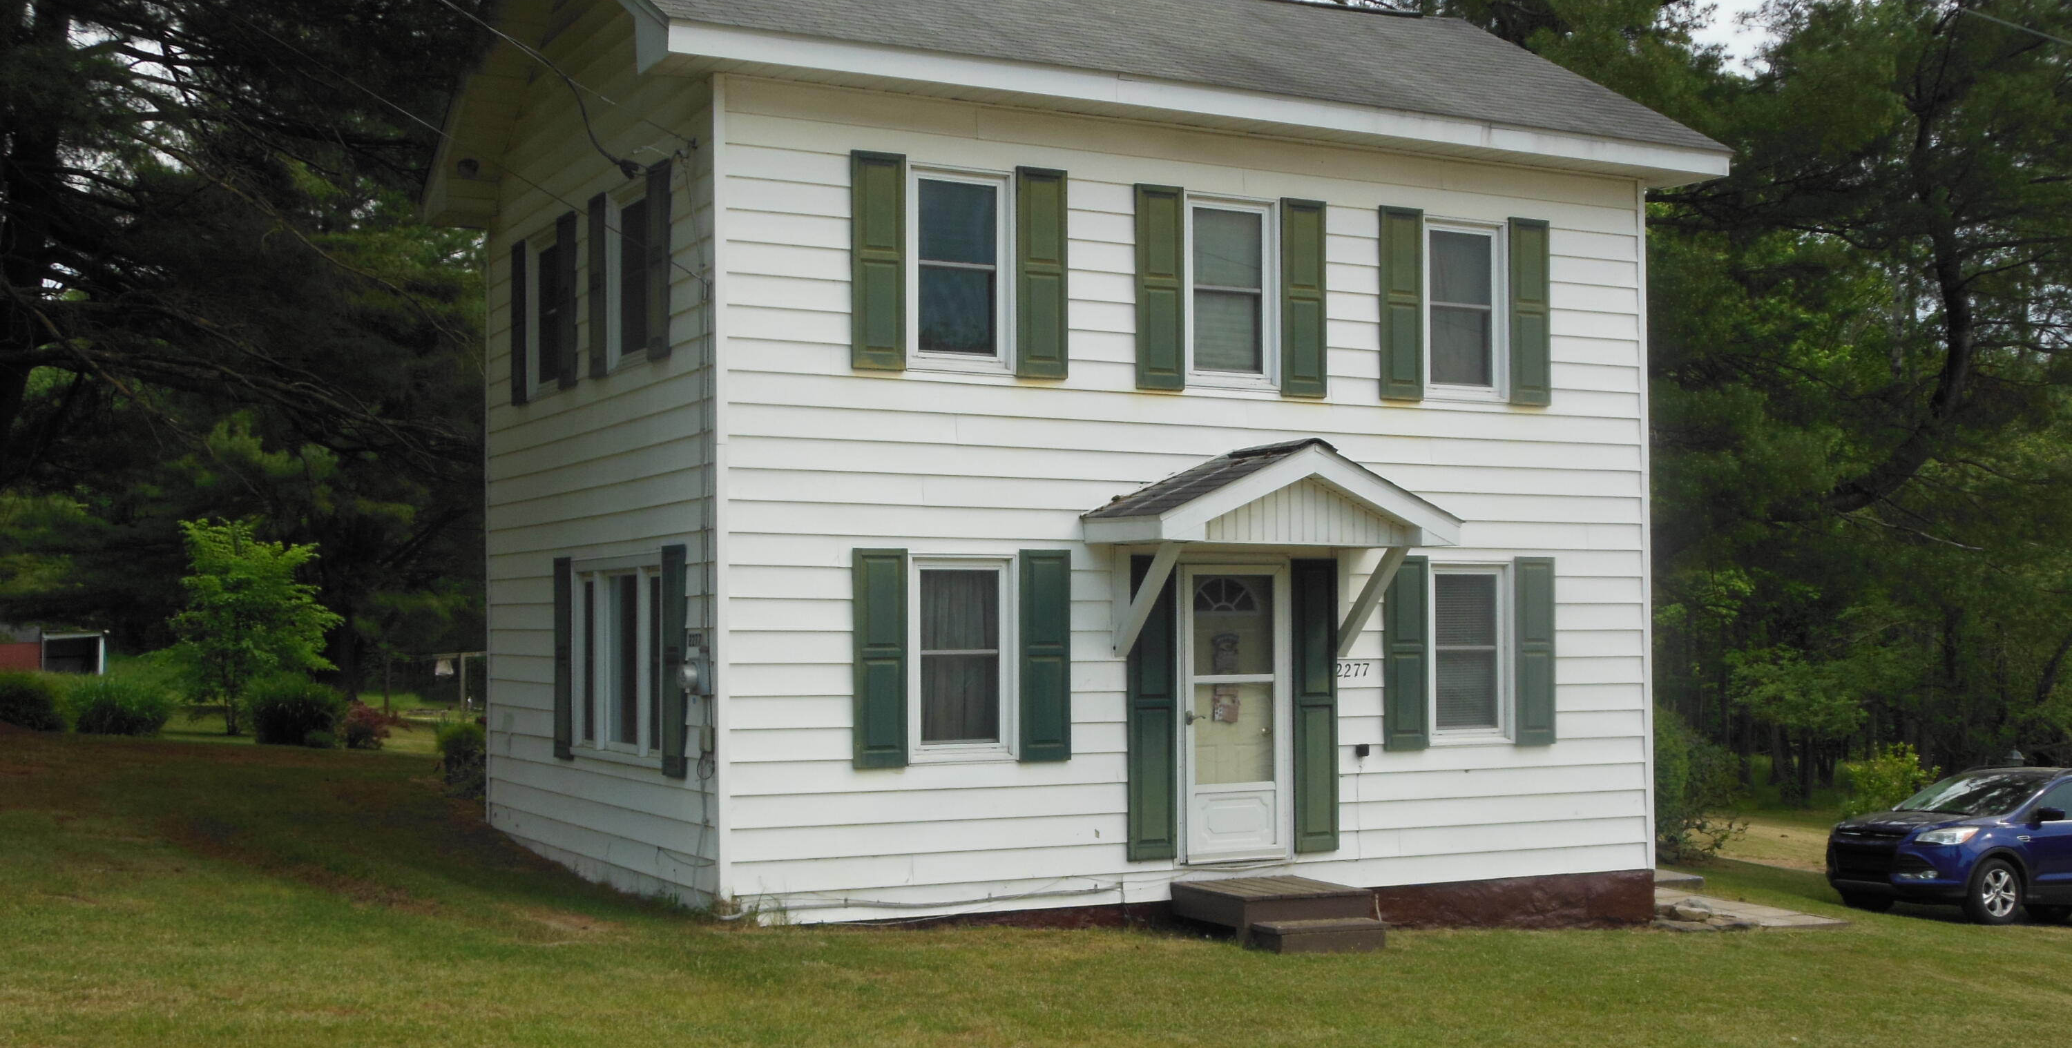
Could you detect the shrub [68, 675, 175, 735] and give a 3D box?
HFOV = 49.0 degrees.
[{"bbox_3d":[-11.571,2.303,28.700,1.348,0.786,1.213,1,-3,-22],"label":"shrub"}]

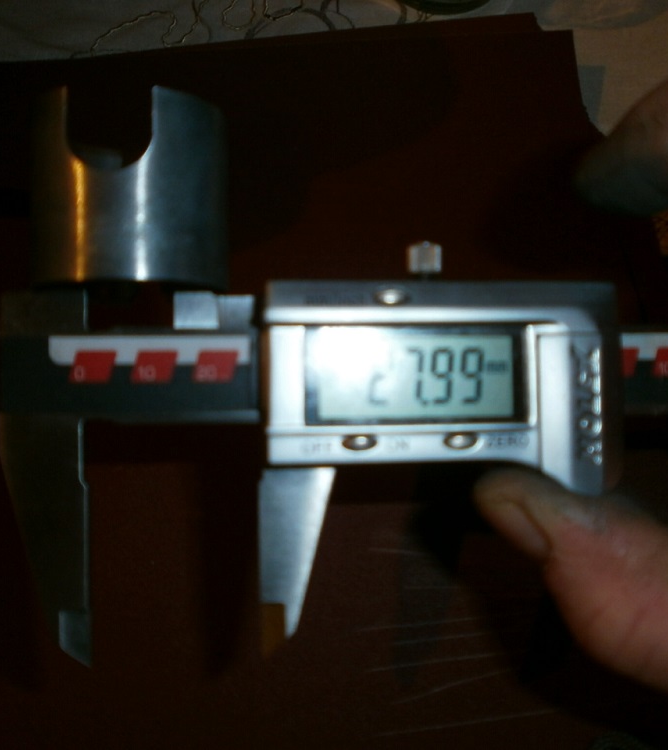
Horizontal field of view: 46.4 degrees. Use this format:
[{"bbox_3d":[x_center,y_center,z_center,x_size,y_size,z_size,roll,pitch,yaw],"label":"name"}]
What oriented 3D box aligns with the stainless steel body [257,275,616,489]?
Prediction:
[{"bbox_3d":[0.018,0.002,0.133,0.060,0.015,0.036,-1,88,-6],"label":"stainless steel body"}]

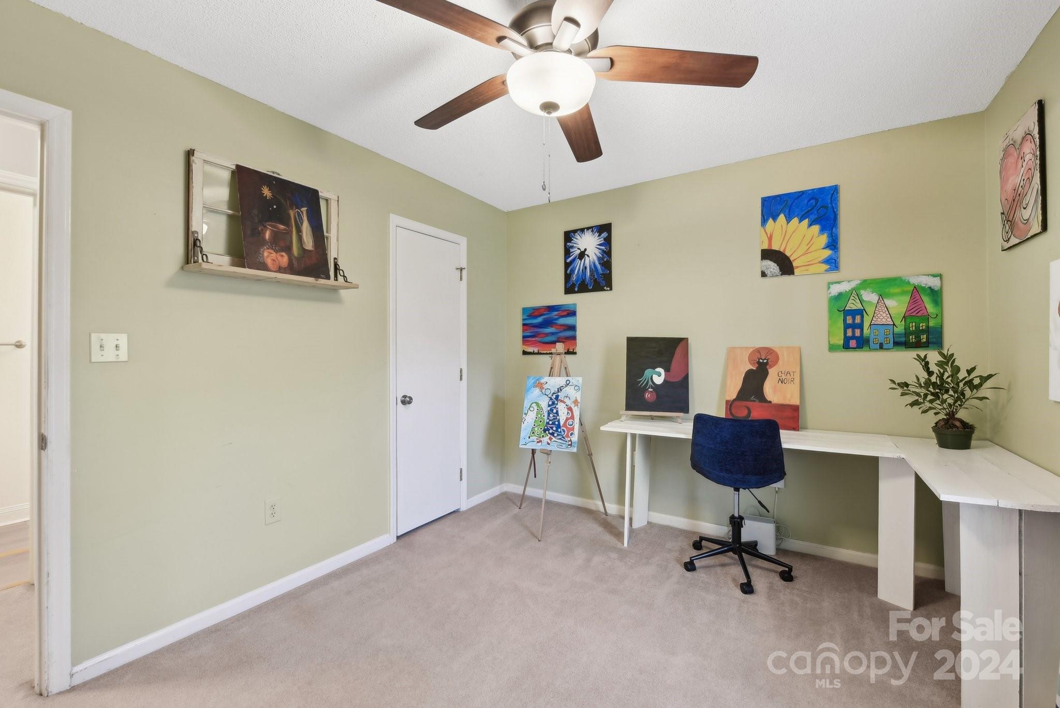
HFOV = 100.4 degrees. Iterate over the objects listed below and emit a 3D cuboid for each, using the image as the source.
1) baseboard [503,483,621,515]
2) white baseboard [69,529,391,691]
[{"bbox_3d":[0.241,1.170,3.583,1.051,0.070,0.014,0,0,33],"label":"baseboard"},{"bbox_3d":[-1.274,1.178,2.205,0.014,0.070,1.436,0,0,33],"label":"white baseboard"}]

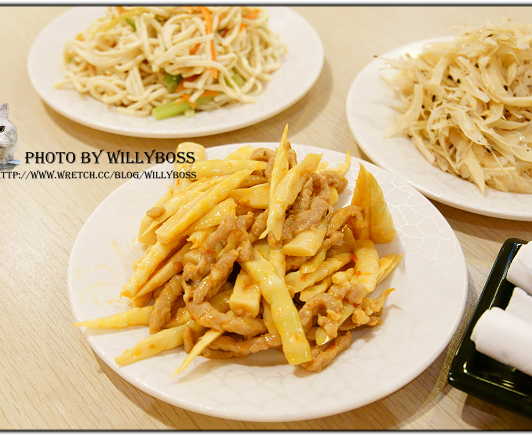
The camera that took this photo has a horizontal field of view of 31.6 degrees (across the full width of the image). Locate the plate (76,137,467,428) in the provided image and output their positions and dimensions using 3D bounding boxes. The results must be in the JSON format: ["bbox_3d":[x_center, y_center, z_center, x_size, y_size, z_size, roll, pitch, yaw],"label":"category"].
[{"bbox_3d":[0.001,0.032,0.536,0.222,0.025,0.222,0,40,0],"label":"plate"}]

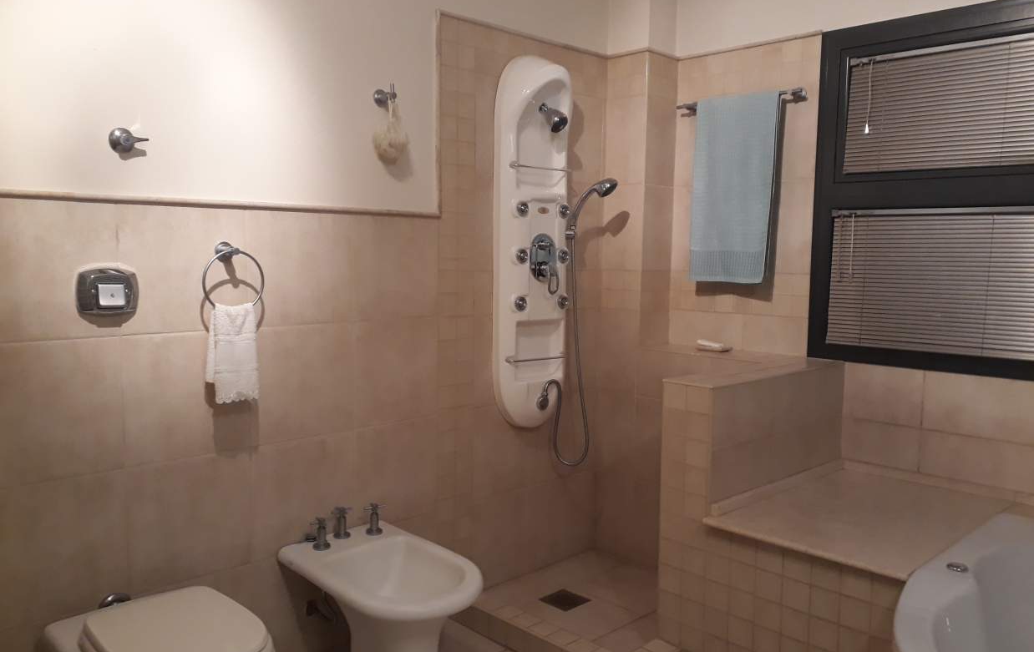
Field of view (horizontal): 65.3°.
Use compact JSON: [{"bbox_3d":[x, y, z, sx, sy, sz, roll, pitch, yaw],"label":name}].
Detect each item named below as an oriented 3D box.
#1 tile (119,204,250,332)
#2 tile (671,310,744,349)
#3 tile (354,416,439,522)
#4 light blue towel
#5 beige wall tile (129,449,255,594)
[{"bbox_3d":[-0.848,-0.147,2.069,0.332,0.325,0.012,-5,7,-44],"label":"tile"},{"bbox_3d":[0.725,0.013,3.123,0.012,0.137,0.317,-5,7,-44],"label":"tile"},{"bbox_3d":[-0.400,0.482,2.649,0.332,0.332,0.011,-4,7,-44],"label":"tile"},{"bbox_3d":[0.789,-0.504,2.969,0.060,0.680,0.345,-5,7,-45],"label":"light blue towel"},{"bbox_3d":[-0.855,0.507,2.130,0.332,0.332,0.012,-5,7,-44],"label":"beige wall tile"}]

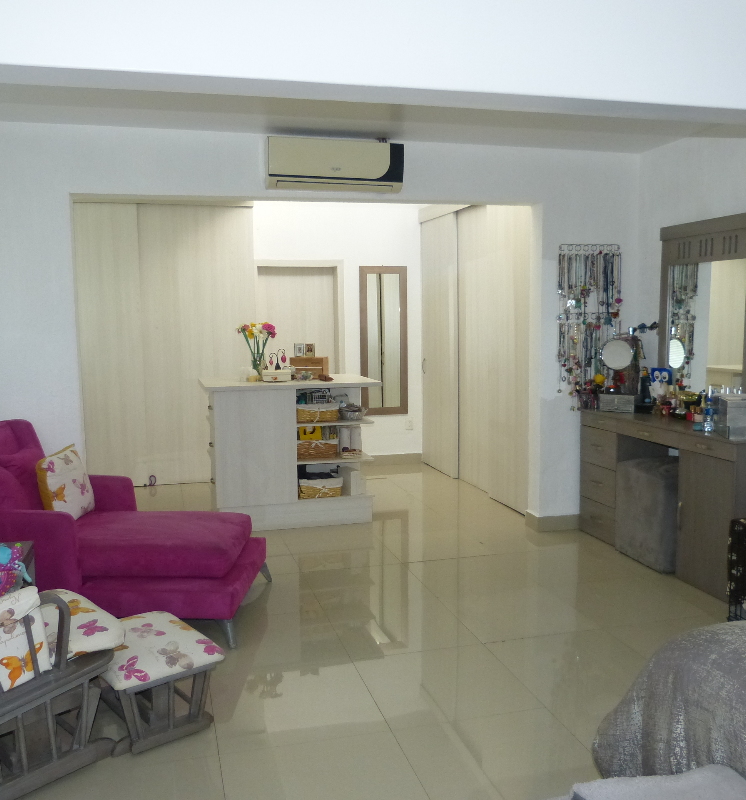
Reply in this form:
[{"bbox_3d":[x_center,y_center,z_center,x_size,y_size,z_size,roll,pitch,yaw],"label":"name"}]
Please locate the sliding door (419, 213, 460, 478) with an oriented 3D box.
[{"bbox_3d":[0.641,-0.510,7.367,0.040,2.405,0.860,-2,6,-15],"label":"sliding door"}]

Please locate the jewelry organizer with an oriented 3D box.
[{"bbox_3d":[1.457,-0.495,5.191,0.460,1.085,0.070,-2,6,-15],"label":"jewelry organizer"}]

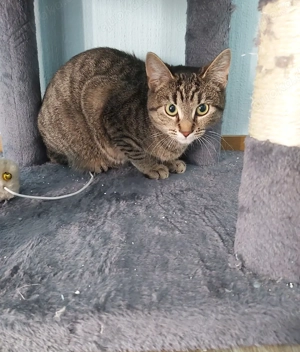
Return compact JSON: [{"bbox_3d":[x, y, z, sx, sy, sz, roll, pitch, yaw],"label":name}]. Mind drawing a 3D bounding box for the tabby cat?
[{"bbox_3d":[-0.034,-0.114,0.503,0.312,0.203,0.172,12,20,35],"label":"tabby cat"}]

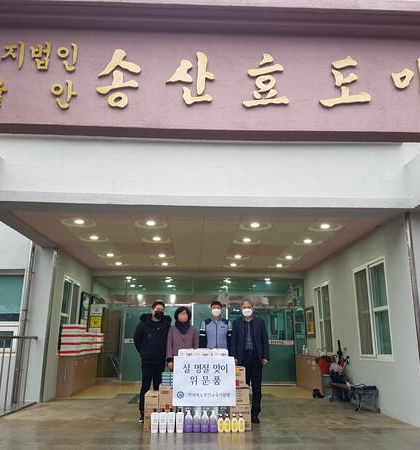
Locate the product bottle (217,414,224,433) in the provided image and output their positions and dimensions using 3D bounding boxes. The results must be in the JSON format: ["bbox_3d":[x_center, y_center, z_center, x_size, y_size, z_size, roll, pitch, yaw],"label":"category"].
[{"bbox_3d":[0.140,2.522,5.735,0.072,0.207,0.058,1,-14,-2],"label":"product bottle"}]

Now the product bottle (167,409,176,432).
[{"bbox_3d":[-0.482,2.465,5.678,0.090,0.279,0.068,1,-14,-2],"label":"product bottle"}]

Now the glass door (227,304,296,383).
[{"bbox_3d":[1.477,3.375,12.867,1.956,2.126,0.060,1,-15,-2],"label":"glass door"}]

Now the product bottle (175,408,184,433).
[{"bbox_3d":[-0.374,2.467,5.683,0.090,0.279,0.068,1,-14,-2],"label":"product bottle"}]

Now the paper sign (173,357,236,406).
[{"bbox_3d":[-0.070,2.060,5.946,0.815,0.619,0.010,2,-28,-4],"label":"paper sign"}]

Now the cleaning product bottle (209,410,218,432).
[{"bbox_3d":[0.048,2.496,5.728,0.095,0.258,0.065,2,-15,-5],"label":"cleaning product bottle"}]

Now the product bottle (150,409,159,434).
[{"bbox_3d":[-0.688,2.466,5.672,0.092,0.283,0.065,2,-15,-5],"label":"product bottle"}]

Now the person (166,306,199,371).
[{"bbox_3d":[-0.398,2.028,6.658,0.470,1.611,0.300,1,-14,-2],"label":"person"}]

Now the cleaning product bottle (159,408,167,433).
[{"bbox_3d":[-0.589,2.466,5.674,0.092,0.283,0.065,2,-15,-5],"label":"cleaning product bottle"}]

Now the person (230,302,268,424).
[{"bbox_3d":[0.585,1.991,6.681,0.540,1.712,0.310,1,-14,-2],"label":"person"}]

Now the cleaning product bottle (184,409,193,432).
[{"bbox_3d":[-0.268,2.492,5.731,0.092,0.256,0.075,1,-14,-2],"label":"cleaning product bottle"}]

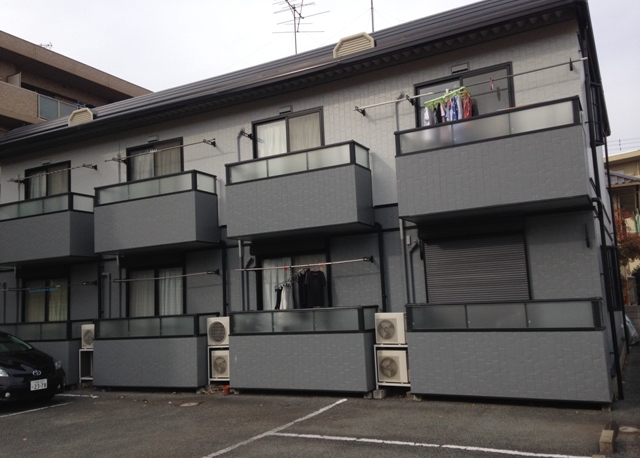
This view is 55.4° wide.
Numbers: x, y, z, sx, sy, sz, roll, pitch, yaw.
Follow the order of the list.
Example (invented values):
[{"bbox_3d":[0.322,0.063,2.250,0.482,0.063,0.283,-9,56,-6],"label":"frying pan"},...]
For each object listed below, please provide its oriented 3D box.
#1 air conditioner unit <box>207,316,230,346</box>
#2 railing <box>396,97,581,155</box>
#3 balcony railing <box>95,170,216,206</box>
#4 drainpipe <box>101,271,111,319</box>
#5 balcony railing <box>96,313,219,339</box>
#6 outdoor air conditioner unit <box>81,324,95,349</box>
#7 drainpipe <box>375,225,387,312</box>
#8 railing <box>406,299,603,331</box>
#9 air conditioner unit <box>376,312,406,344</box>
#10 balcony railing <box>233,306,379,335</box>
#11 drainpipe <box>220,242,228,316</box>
[{"bbox_3d":[-1.881,2.018,12.035,0.603,0.543,0.281,-7,-8,29],"label":"air conditioner unit"},{"bbox_3d":[2.707,-1.533,9.894,2.887,0.416,0.706,-7,-8,28],"label":"railing"},{"bbox_3d":[-3.630,-0.796,13.349,2.896,0.416,0.706,-7,-8,28],"label":"balcony railing"},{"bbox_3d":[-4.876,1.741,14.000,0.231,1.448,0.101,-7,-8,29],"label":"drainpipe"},{"bbox_3d":[-3.486,2.078,12.898,2.815,0.437,0.653,-7,-8,29],"label":"balcony railing"},{"bbox_3d":[-5.058,2.418,13.742,0.538,0.523,0.269,-7,-8,28],"label":"outdoor air conditioner unit"},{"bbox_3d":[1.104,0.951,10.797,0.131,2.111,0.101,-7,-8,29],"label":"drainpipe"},{"bbox_3d":[2.838,1.349,9.519,2.887,0.443,0.706,-7,-8,28],"label":"railing"},{"bbox_3d":[1.252,1.693,10.366,0.527,0.523,0.269,-7,-8,28],"label":"air conditioner unit"},{"bbox_3d":[-0.324,1.717,11.243,2.803,0.443,0.706,-7,-8,28],"label":"balcony railing"},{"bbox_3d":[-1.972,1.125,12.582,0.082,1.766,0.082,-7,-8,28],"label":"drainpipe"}]

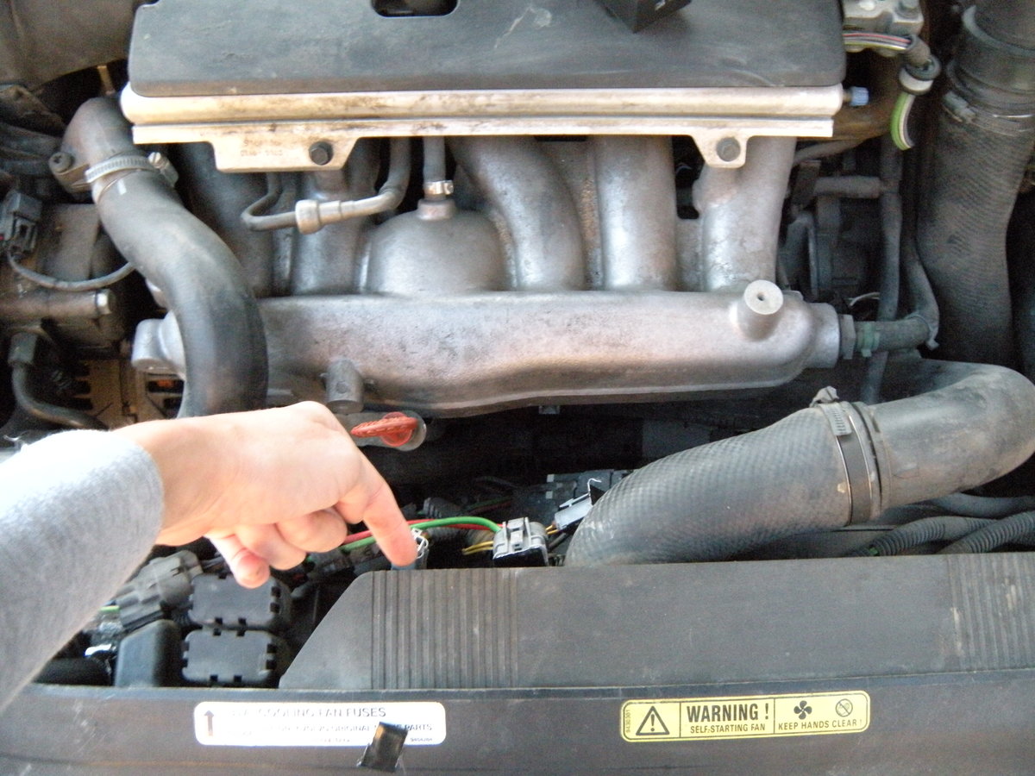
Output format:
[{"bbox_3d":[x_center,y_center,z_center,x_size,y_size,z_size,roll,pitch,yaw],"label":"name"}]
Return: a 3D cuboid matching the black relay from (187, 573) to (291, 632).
[{"bbox_3d":[-0.156,0.123,0.590,0.049,0.042,0.030,0,69,0],"label":"black relay"}]

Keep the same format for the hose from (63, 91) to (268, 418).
[{"bbox_3d":[-0.215,-0.077,0.650,0.105,0.080,0.215,-18,69,-7],"label":"hose"}]

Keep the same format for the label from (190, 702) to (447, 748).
[{"bbox_3d":[-0.105,0.180,0.560,0.134,0.001,0.024,0,70,0],"label":"label"}]

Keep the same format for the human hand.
[{"bbox_3d":[-0.133,0.055,0.555,0.157,0.075,0.092,7,67,-15],"label":"human hand"}]

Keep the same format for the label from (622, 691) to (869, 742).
[{"bbox_3d":[0.122,0.176,0.560,0.131,0.001,0.021,-3,70,-1],"label":"label"}]

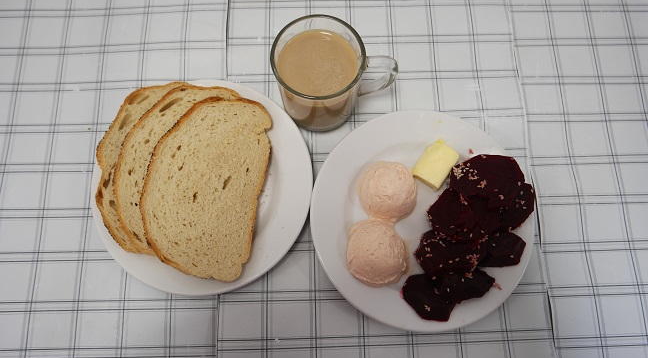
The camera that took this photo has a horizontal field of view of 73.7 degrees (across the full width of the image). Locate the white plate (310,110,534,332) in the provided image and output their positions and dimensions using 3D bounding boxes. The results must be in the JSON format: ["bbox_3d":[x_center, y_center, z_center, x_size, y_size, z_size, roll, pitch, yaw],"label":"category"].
[{"bbox_3d":[0.094,0.036,0.421,0.212,0.020,0.212,0,76,0],"label":"white plate"}]

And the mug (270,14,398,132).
[{"bbox_3d":[0.011,-0.095,0.416,0.115,0.091,0.082,-3,76,-1],"label":"mug"}]

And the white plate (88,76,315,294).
[{"bbox_3d":[-0.117,0.004,0.427,0.213,0.020,0.213,0,76,0],"label":"white plate"}]

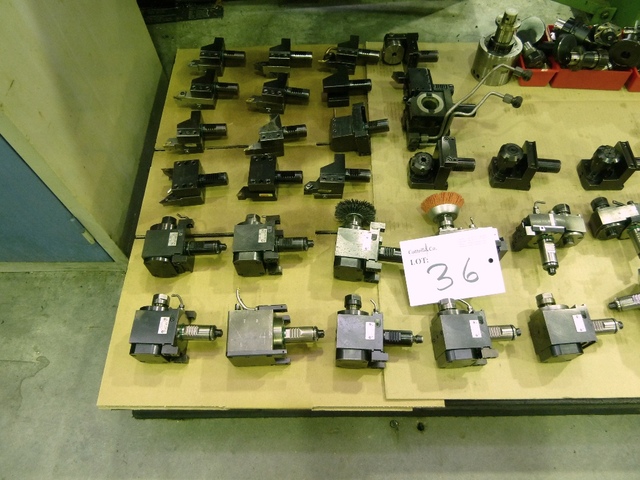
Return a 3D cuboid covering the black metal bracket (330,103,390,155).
[{"bbox_3d":[0.103,-0.285,1.193,0.156,0.072,0.117,-3,59,0],"label":"black metal bracket"}]

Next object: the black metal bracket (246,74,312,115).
[{"bbox_3d":[-0.103,-0.375,1.175,0.158,0.061,0.090,6,62,4],"label":"black metal bracket"}]

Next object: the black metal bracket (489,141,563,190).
[{"bbox_3d":[0.462,-0.171,1.033,0.153,0.097,0.077,3,61,3],"label":"black metal bracket"}]

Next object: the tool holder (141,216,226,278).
[{"bbox_3d":[-0.278,0.006,0.990,0.161,0.085,0.116,-2,60,0],"label":"tool holder"}]

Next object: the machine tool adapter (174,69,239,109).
[{"bbox_3d":[-0.286,-0.390,1.186,0.159,0.061,0.090,5,62,4],"label":"machine tool adapter"}]

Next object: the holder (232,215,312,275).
[{"bbox_3d":[-0.097,0.006,1.024,0.169,0.075,0.128,-1,59,2],"label":"holder"}]

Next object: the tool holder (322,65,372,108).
[{"bbox_3d":[0.077,-0.425,1.284,0.135,0.062,0.088,-2,59,1],"label":"tool holder"}]

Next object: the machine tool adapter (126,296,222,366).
[{"bbox_3d":[-0.275,0.174,0.929,0.166,0.075,0.126,0,59,2],"label":"machine tool adapter"}]

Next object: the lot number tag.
[{"bbox_3d":[0.264,0.054,0.917,0.190,0.003,0.130,-9,94,4],"label":"lot number tag"}]

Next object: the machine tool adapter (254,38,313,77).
[{"bbox_3d":[-0.096,-0.491,1.238,0.153,0.061,0.094,0,61,1],"label":"machine tool adapter"}]

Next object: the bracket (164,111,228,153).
[{"bbox_3d":[-0.308,-0.270,1.164,0.149,0.060,0.087,-1,60,1],"label":"bracket"}]

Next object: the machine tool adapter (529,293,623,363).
[{"bbox_3d":[0.497,0.161,0.888,0.165,0.085,0.120,-3,60,-1],"label":"machine tool adapter"}]

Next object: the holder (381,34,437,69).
[{"bbox_3d":[0.253,-0.524,1.294,0.157,0.070,0.083,-1,60,1],"label":"holder"}]

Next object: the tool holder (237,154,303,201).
[{"bbox_3d":[-0.121,-0.152,1.127,0.160,0.062,0.097,-1,59,2],"label":"tool holder"}]

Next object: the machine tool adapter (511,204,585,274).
[{"bbox_3d":[0.501,0.001,1.003,0.138,0.080,0.167,3,59,4],"label":"machine tool adapter"}]

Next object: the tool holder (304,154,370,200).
[{"bbox_3d":[0.042,-0.148,1.088,0.155,0.060,0.084,0,60,1],"label":"tool holder"}]

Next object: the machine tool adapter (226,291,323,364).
[{"bbox_3d":[-0.082,0.173,0.923,0.181,0.075,0.134,-2,59,1],"label":"machine tool adapter"}]

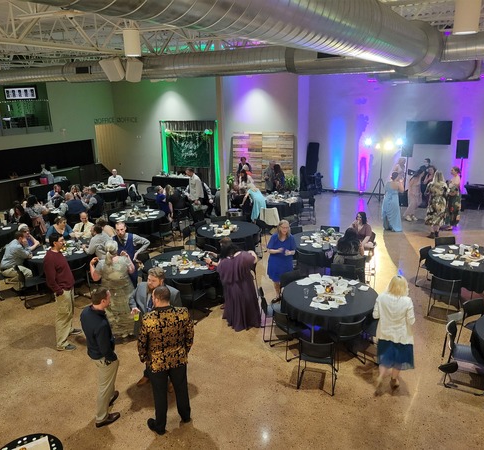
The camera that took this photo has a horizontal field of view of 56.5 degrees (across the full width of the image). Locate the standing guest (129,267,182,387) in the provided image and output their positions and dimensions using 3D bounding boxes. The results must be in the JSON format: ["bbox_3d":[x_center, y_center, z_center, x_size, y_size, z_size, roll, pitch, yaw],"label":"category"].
[{"bbox_3d":[-1.120,1.386,6.041,0.650,1.800,0.480,7,19,26],"label":"standing guest"}]

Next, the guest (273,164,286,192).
[{"bbox_3d":[1.166,-1.156,14.643,0.380,1.610,0.460,-9,18,-24],"label":"guest"}]

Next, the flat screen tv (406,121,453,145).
[{"bbox_3d":[6.483,-3.193,15.644,1.460,0.820,0.080,7,18,28],"label":"flat screen tv"}]

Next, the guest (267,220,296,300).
[{"bbox_3d":[0.755,0.675,8.527,0.540,1.630,0.380,-5,17,-11],"label":"guest"}]

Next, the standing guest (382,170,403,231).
[{"bbox_3d":[4.276,-0.654,12.653,0.540,1.660,0.420,3,17,17],"label":"standing guest"}]

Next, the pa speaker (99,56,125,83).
[{"bbox_3d":[-2.814,-3.479,9.988,0.360,0.520,0.310,5,51,21],"label":"pa speaker"}]

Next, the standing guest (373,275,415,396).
[{"bbox_3d":[1.980,1.400,5.821,0.540,1.620,0.460,1,16,10],"label":"standing guest"}]

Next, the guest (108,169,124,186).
[{"bbox_3d":[-4.562,-1.369,16.460,0.570,1.300,0.750,-3,17,-3],"label":"guest"}]

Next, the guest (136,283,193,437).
[{"bbox_3d":[-0.874,1.557,5.247,0.600,1.810,0.420,-7,17,-17],"label":"guest"}]

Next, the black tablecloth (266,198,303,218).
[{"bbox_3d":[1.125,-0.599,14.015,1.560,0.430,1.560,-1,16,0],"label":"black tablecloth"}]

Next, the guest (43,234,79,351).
[{"bbox_3d":[-2.920,1.059,7.274,0.480,1.820,0.540,-6,17,-14],"label":"guest"}]

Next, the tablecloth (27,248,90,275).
[{"bbox_3d":[-3.848,0.900,9.633,1.530,0.760,1.530,-1,16,0],"label":"tablecloth"}]

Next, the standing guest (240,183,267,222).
[{"bbox_3d":[0.346,-0.642,13.702,0.720,1.320,0.520,11,20,37],"label":"standing guest"}]

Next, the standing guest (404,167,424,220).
[{"bbox_3d":[5.310,-0.930,13.808,0.550,1.580,0.480,-3,16,-6],"label":"standing guest"}]

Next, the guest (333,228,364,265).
[{"bbox_3d":[2.125,0.643,9.099,0.550,1.280,0.780,-5,16,-14],"label":"guest"}]

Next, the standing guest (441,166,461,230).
[{"bbox_3d":[6.033,-0.807,13.068,0.450,1.720,0.500,4,17,17],"label":"standing guest"}]

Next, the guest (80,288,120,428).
[{"bbox_3d":[-1.662,1.543,5.492,0.480,1.750,0.500,-15,21,-38],"label":"guest"}]

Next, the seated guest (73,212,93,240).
[{"bbox_3d":[-3.692,0.355,10.645,0.550,1.300,0.720,-3,16,-5],"label":"seated guest"}]

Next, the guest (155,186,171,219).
[{"bbox_3d":[-2.211,-0.478,13.109,0.580,1.420,0.480,-1,16,0],"label":"guest"}]

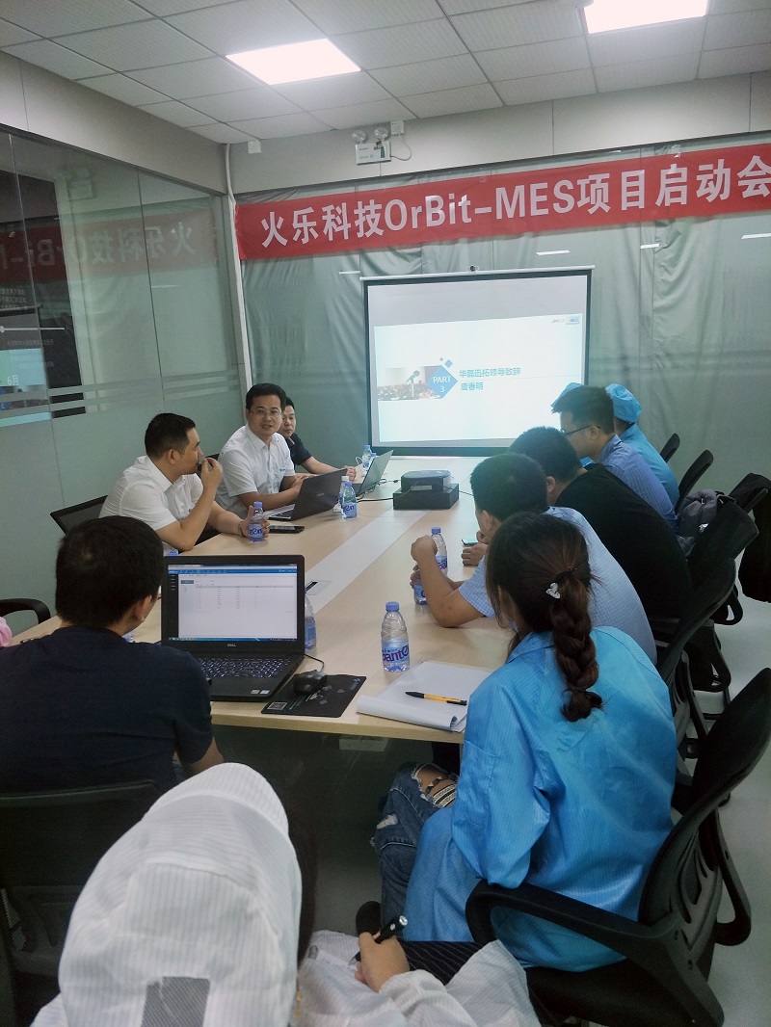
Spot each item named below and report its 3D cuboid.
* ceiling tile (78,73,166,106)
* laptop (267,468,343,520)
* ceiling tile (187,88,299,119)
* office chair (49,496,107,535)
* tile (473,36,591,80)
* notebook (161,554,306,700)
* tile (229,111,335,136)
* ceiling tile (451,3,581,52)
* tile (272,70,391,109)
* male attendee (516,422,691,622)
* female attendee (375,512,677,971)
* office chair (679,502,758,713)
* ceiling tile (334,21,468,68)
[{"bbox_3d":[-1.519,-2.494,4.216,0.320,0.020,0.585,3,16,18],"label":"ceiling tile"},{"bbox_3d":[-0.394,-0.121,3.393,0.315,0.215,0.340,8,18,34],"label":"laptop"},{"bbox_3d":[-0.899,-2.633,4.600,0.600,0.020,0.585,3,16,18],"label":"ceiling tile"},{"bbox_3d":[-0.935,0.374,3.064,0.600,0.920,0.600,2,15,18],"label":"office chair"},{"bbox_3d":[0.846,-2.593,4.064,0.610,0.020,0.562,2,15,18],"label":"tile"},{"bbox_3d":[-0.425,0.267,1.780,0.385,0.231,0.326,1,15,13],"label":"notebook"},{"bbox_3d":[-0.745,-2.791,5.117,0.600,0.015,0.550,3,15,19],"label":"tile"},{"bbox_3d":[0.668,-2.431,3.536,0.600,0.015,0.570,3,15,19],"label":"ceiling tile"},{"bbox_3d":[-0.327,-2.643,4.450,0.610,0.020,0.562,2,15,18],"label":"tile"},{"bbox_3d":[0.631,0.301,2.376,0.700,1.190,0.530,10,19,39],"label":"male attendee"},{"bbox_3d":[0.269,0.601,1.439,0.500,1.200,0.680,-5,15,-11],"label":"female attendee"},{"bbox_3d":[0.945,0.440,2.560,0.620,0.940,0.580,1,15,13],"label":"office chair"},{"bbox_3d":[0.086,-2.430,3.702,0.600,0.020,0.585,3,16,18],"label":"ceiling tile"}]

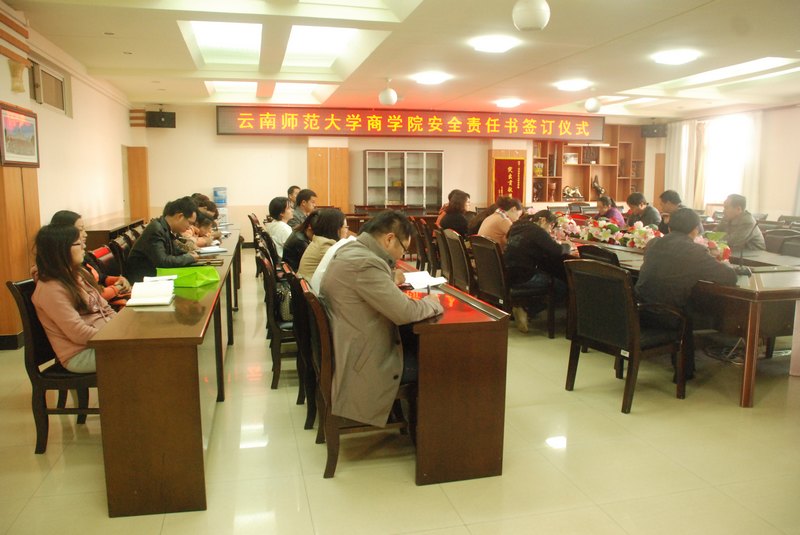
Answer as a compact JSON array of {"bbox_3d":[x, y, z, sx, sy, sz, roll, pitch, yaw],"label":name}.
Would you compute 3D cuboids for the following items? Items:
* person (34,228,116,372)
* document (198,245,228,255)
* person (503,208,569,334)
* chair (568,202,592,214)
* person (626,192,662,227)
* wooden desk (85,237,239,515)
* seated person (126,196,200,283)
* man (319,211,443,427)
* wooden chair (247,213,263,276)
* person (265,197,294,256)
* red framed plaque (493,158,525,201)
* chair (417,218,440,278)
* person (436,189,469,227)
[{"bbox_3d":[-1.578,0.339,3.372,0.740,1.200,0.480,-2,8,-13],"label":"person"},{"bbox_3d":[-1.735,-0.159,5.578,0.250,0.025,0.320,-2,8,-13],"label":"document"},{"bbox_3d":[1.257,0.045,5.502,0.750,1.140,0.500,-3,8,-18],"label":"person"},{"bbox_3d":[4.161,-0.952,13.719,0.520,0.950,0.560,-2,8,-13],"label":"chair"},{"bbox_3d":[3.168,-0.366,8.004,0.700,1.240,0.500,-2,9,-14],"label":"person"},{"bbox_3d":[-1.662,0.281,5.229,0.420,0.757,5.900,-2,8,-13],"label":"wooden desk"},{"bbox_3d":[-1.761,0.116,4.464,0.720,1.240,0.500,-2,9,-13],"label":"seated person"},{"bbox_3d":[-0.080,0.344,3.028,0.700,1.250,0.520,-2,9,-14],"label":"man"},{"bbox_3d":[-2.047,-0.345,9.420,0.580,0.920,0.460,-2,8,-13],"label":"wooden chair"},{"bbox_3d":[-0.972,-0.031,5.671,0.680,1.256,0.460,-2,8,-13],"label":"person"},{"bbox_3d":[2.607,-2.001,14.243,0.780,1.140,0.050,-2,8,-13],"label":"red framed plaque"},{"bbox_3d":[0.624,-0.279,8.863,0.640,0.900,0.570,-1,8,-3],"label":"chair"},{"bbox_3d":[0.692,-0.196,6.505,0.680,1.280,0.500,-2,9,-16],"label":"person"}]

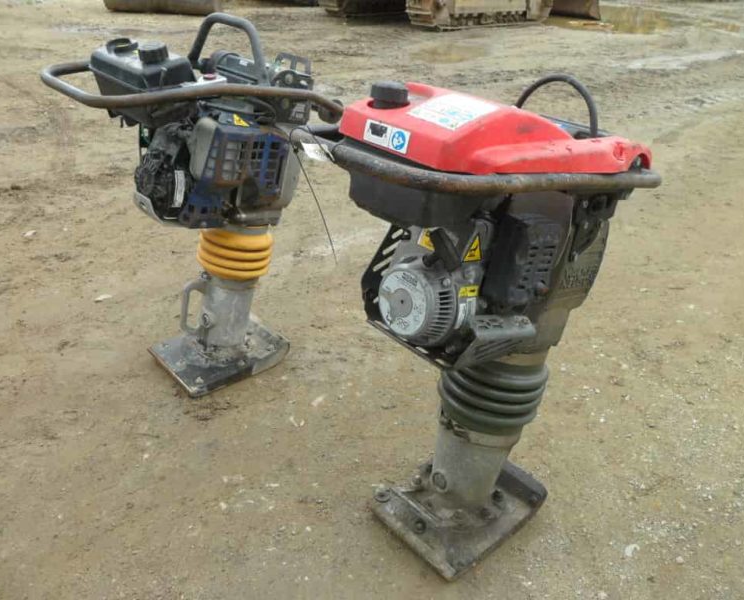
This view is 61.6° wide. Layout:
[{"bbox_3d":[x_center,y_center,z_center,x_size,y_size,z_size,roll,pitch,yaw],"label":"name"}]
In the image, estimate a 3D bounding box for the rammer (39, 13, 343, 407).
[{"bbox_3d":[-0.446,-0.256,1.738,0.720,0.980,0.395,-17,34,-35],"label":"rammer"}]

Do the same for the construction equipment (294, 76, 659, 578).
[{"bbox_3d":[0.192,0.077,1.215,0.655,0.965,0.375,-20,36,-38],"label":"construction equipment"}]

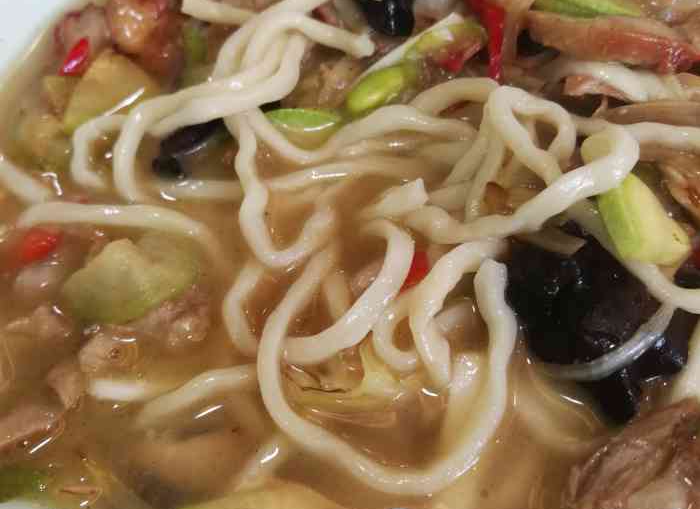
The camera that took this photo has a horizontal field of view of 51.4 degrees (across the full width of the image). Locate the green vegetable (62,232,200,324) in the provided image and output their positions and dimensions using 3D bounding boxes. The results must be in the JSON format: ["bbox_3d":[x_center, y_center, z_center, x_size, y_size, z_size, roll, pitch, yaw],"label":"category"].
[{"bbox_3d":[-0.049,0.005,0.162,0.026,0.009,0.016,-18,60,-7],"label":"green vegetable"}]

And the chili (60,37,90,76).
[{"bbox_3d":[-0.066,-0.048,0.175,0.004,0.004,0.011,14,58,19],"label":"chili"}]

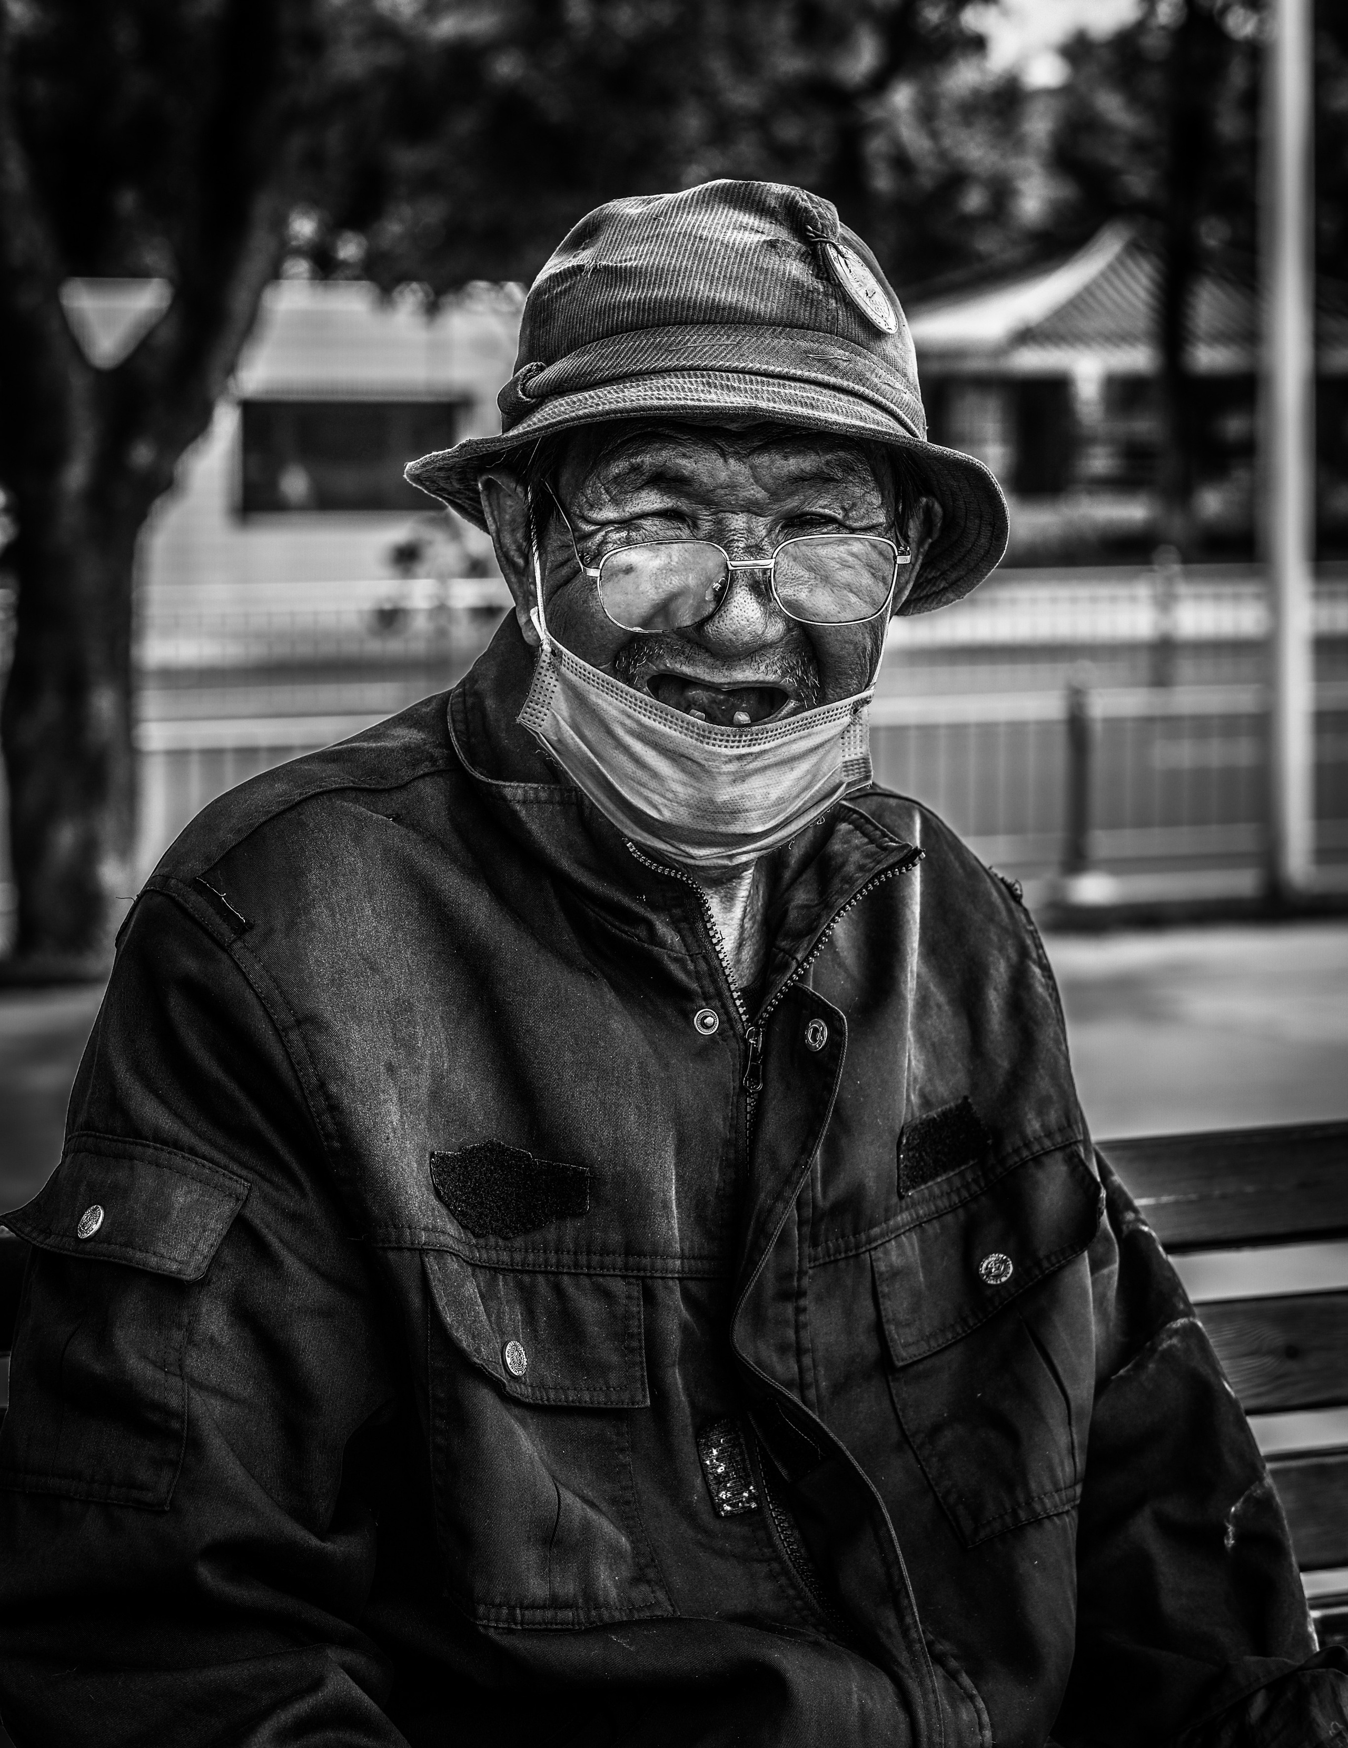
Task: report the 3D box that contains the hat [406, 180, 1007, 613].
[{"bbox_3d":[0.017,-0.217,2.080,0.262,0.148,0.285,3,-15,1],"label":"hat"}]

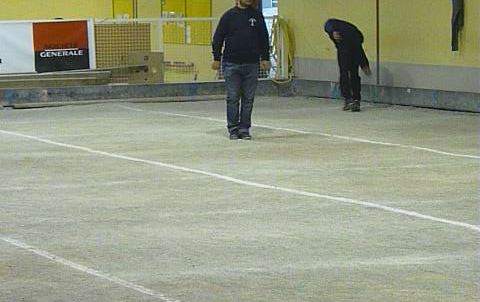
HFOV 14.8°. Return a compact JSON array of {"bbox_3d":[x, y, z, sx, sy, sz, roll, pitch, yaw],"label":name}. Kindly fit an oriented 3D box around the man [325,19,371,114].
[{"bbox_3d":[1.500,-1.200,25.860,0.560,1.290,0.720,4,6,43],"label":"man"}]

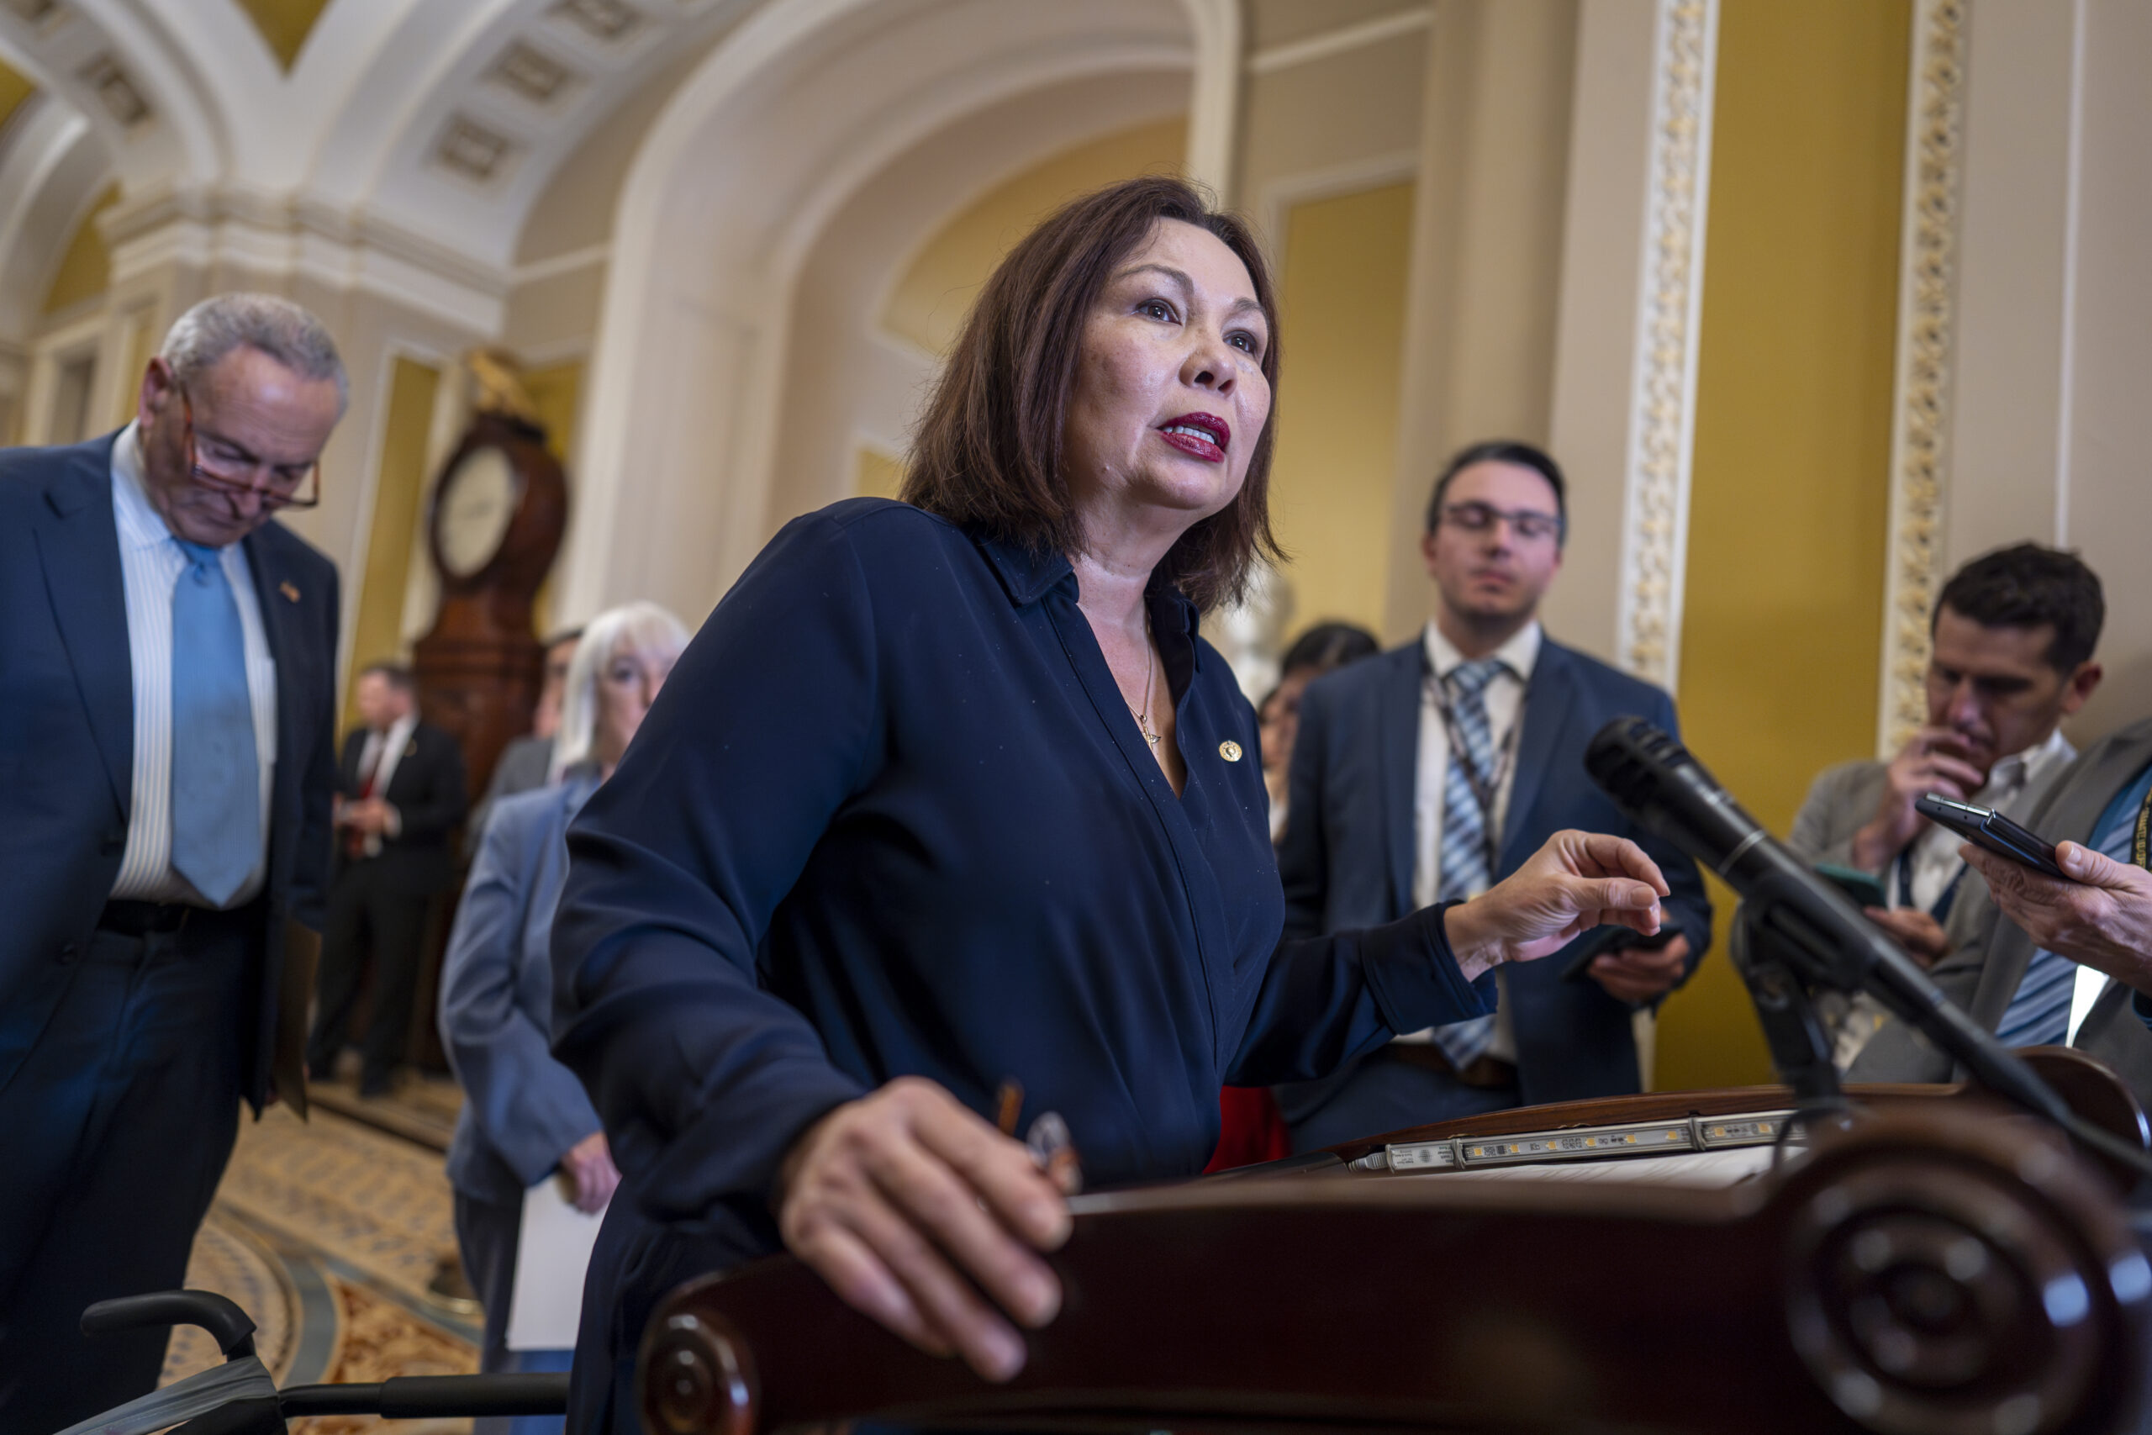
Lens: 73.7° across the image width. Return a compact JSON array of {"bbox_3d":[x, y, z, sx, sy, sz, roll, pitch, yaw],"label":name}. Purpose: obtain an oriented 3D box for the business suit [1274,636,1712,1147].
[{"bbox_3d":[0.453,0.698,1.730,0.530,1.530,0.350,4,-6,17],"label":"business suit"}]

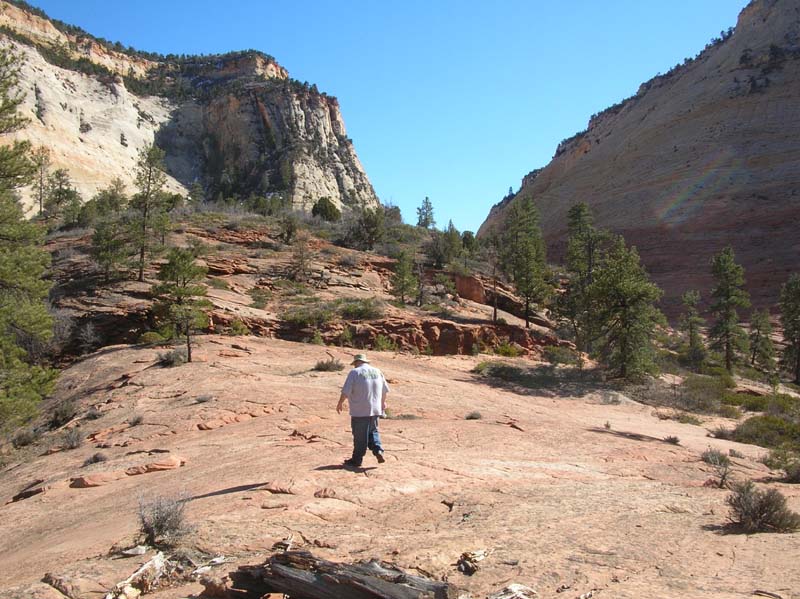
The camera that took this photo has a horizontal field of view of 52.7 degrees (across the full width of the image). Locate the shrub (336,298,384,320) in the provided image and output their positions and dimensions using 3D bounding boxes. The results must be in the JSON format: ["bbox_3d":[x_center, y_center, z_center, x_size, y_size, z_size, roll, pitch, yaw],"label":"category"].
[{"bbox_3d":[-2.052,0.520,42.000,2.444,1.132,2.200,0,-3,-3],"label":"shrub"}]

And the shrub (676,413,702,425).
[{"bbox_3d":[7.520,3.091,21.000,0.675,0.296,0.540,0,-2,0],"label":"shrub"}]

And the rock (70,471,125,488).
[{"bbox_3d":[-4.280,2.538,11.400,0.790,0.203,0.474,0,-2,0],"label":"rock"}]

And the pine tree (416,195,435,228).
[{"bbox_3d":[3.312,-11.300,105.000,2.291,4.115,2.291,0,-3,2],"label":"pine tree"}]

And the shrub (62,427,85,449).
[{"bbox_3d":[-6.664,2.817,16.500,0.449,0.449,0.413,0,-2,0],"label":"shrub"}]

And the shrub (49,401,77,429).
[{"bbox_3d":[-8.141,2.774,19.500,0.662,0.669,0.596,1,-3,-23],"label":"shrub"}]

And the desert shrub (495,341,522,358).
[{"bbox_3d":[4.832,2.227,36.000,1.247,0.802,1.060,0,-2,0],"label":"desert shrub"}]

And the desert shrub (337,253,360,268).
[{"bbox_3d":[-3.631,-2.750,57.000,1.641,1.106,1.608,0,-3,0],"label":"desert shrub"}]

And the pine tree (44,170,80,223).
[{"bbox_3d":[-30.059,-9.263,72.000,3.110,4.713,3.206,0,-3,0],"label":"pine tree"}]

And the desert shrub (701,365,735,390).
[{"bbox_3d":[14.578,3.524,37.000,1.598,1.076,1.565,0,-3,0],"label":"desert shrub"}]

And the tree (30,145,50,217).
[{"bbox_3d":[-32.019,-10.599,72.000,1.781,6.413,1.639,0,-2,0],"label":"tree"}]

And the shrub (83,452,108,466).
[{"bbox_3d":[-4.821,2.533,12.800,0.399,0.217,0.391,0,-3,0],"label":"shrub"}]

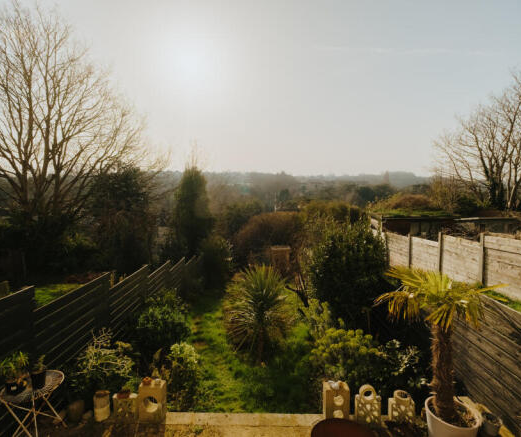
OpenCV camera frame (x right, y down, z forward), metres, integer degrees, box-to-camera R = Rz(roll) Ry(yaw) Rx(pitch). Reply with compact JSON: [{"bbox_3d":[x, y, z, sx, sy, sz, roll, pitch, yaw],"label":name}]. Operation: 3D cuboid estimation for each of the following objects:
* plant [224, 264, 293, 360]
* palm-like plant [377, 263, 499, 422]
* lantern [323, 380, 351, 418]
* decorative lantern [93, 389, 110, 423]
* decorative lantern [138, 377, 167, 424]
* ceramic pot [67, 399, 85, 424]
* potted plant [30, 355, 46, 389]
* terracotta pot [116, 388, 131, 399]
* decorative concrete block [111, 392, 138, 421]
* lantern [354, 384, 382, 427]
[{"bbox_3d":[-0.040,2.058,5.775,1.450,2.050,1.400,0,4,0],"label":"plant"},{"bbox_3d":[1.970,1.442,3.090,1.350,1.650,1.250,0,4,0],"label":"palm-like plant"},{"bbox_3d":[0.985,2.406,3.560,0.295,0.455,0.160,0,4,0],"label":"lantern"},{"bbox_3d":[-2.090,2.464,3.590,0.165,0.335,0.155,0,4,0],"label":"decorative lantern"},{"bbox_3d":[-1.405,2.390,3.574,0.295,0.485,0.155,0,4,0],"label":"decorative lantern"},{"bbox_3d":[-2.410,2.517,3.594,0.170,0.230,0.170,0,4,0],"label":"ceramic pot"},{"bbox_3d":[-2.580,1.782,3.176,0.140,0.360,0.140,0,4,0],"label":"potted plant"},{"bbox_3d":[-1.690,2.149,3.370,0.155,0.085,0.145,0,4,0],"label":"terracotta pot"},{"bbox_3d":[-1.775,2.478,3.581,0.290,0.310,0.100,0,4,0],"label":"decorative concrete block"},{"bbox_3d":[1.370,2.392,3.519,0.300,0.490,0.120,0,4,0],"label":"lantern"}]

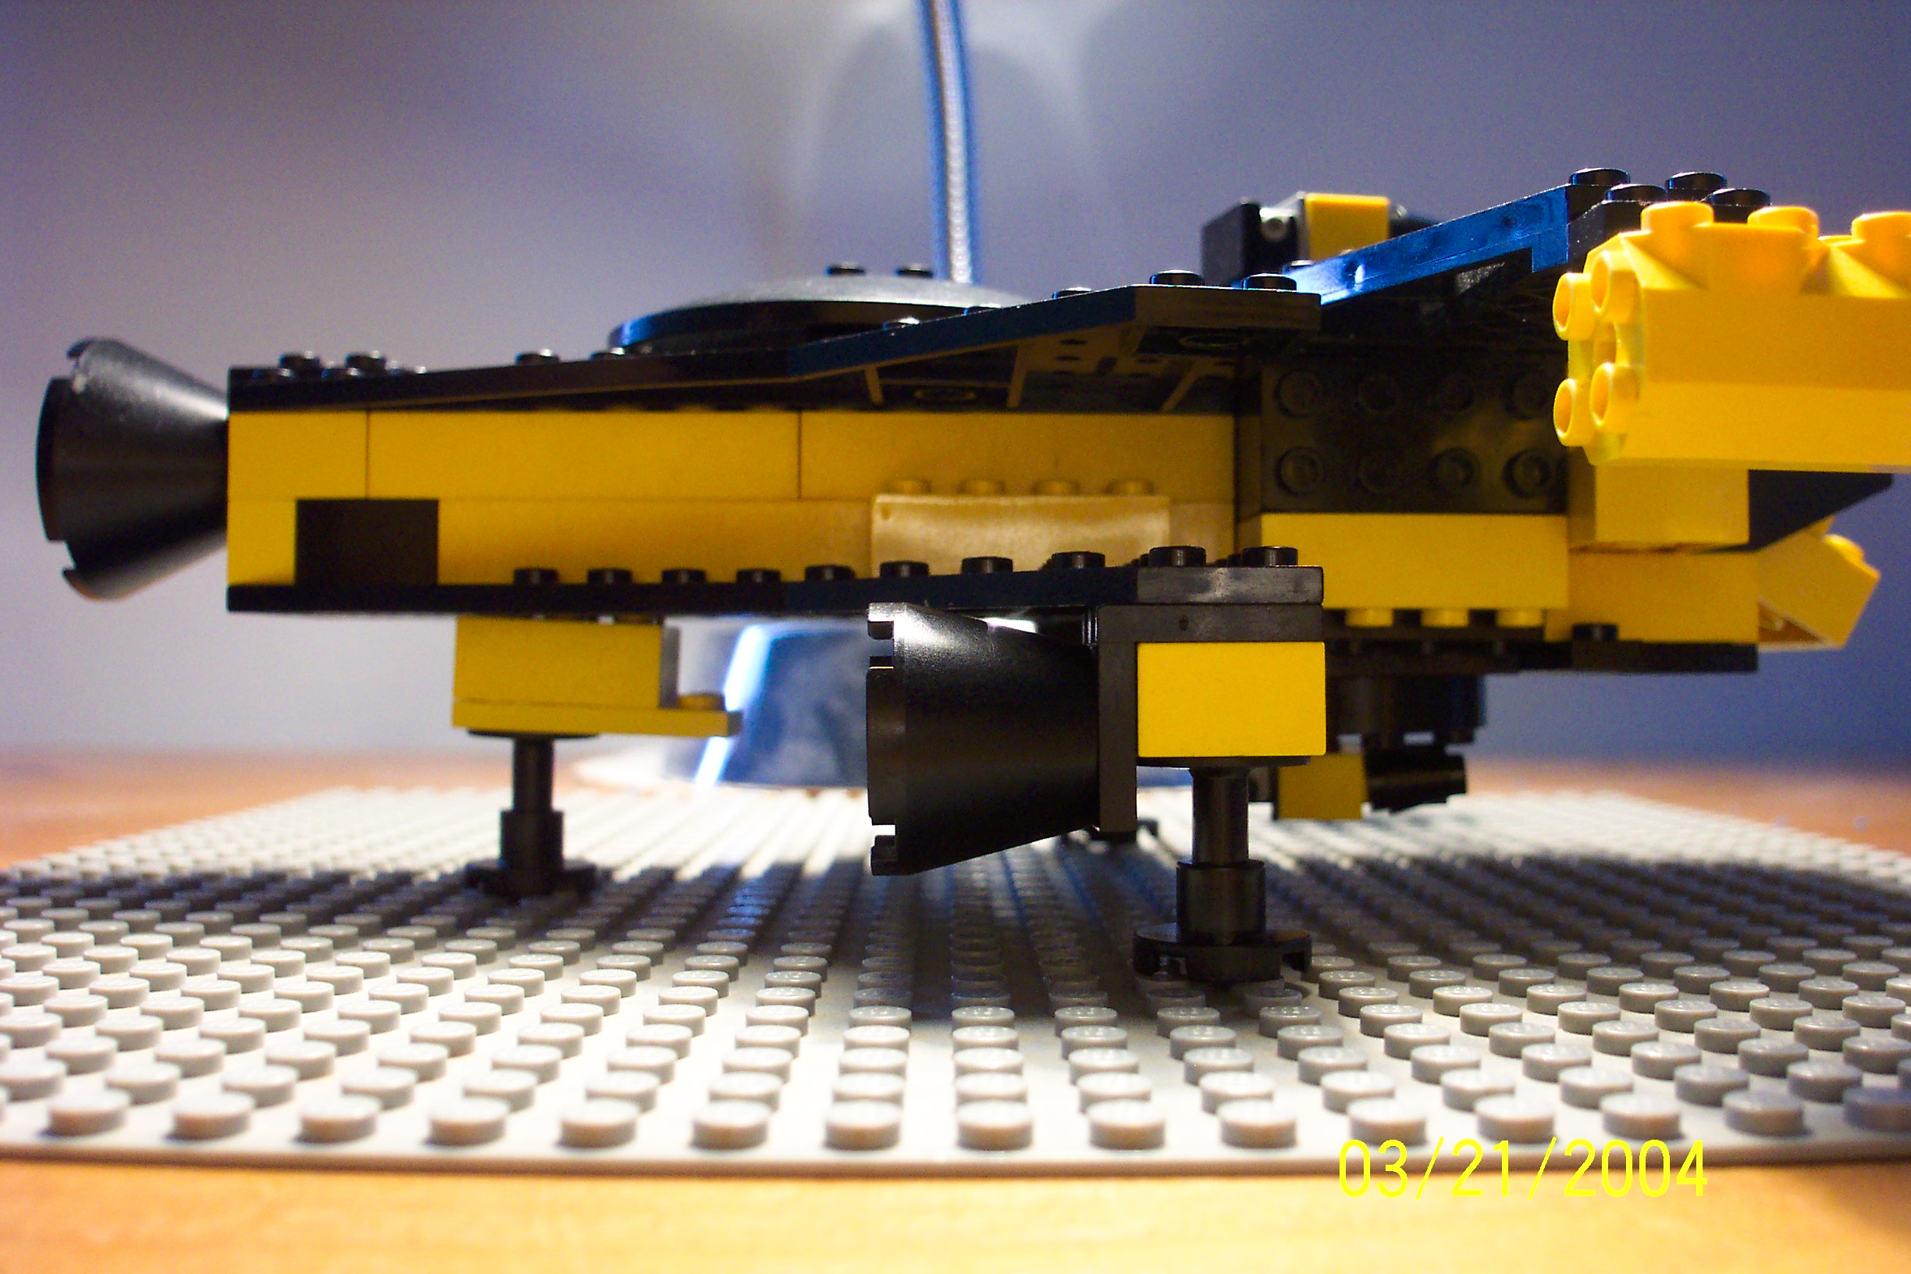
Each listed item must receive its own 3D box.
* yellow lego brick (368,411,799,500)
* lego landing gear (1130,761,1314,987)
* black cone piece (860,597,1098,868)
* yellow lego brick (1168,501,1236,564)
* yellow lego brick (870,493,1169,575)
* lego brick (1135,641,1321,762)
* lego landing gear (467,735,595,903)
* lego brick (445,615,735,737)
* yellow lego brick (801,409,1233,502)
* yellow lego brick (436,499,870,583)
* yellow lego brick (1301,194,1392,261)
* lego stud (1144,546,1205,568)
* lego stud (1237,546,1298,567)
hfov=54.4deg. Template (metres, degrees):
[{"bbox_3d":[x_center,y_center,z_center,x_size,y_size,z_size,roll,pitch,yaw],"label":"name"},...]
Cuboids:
[{"bbox_3d":[-0.041,-0.020,0.210,0.048,0.010,0.010,0,-1,-1],"label":"yellow lego brick"},{"bbox_3d":[0.024,0.021,0.166,0.016,0.019,0.016,0,-1,-1],"label":"lego landing gear"},{"bbox_3d":[0.003,0.009,0.166,0.019,0.024,0.024,0,-1,-1],"label":"black cone piece"},{"bbox_3d":[0.027,-0.010,0.210,0.008,0.010,0.008,0,-1,-1],"label":"yellow lego brick"},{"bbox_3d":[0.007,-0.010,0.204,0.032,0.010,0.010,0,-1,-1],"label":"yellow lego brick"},{"bbox_3d":[0.023,0.005,0.165,0.016,0.010,0.016,0,-1,-1],"label":"lego brick"},{"bbox_3d":[-0.050,0.020,0.220,0.016,0.019,0.016,0,-1,-1],"label":"lego landing gear"},{"bbox_3d":[-0.042,0.004,0.224,0.032,0.013,0.016,3,0,-2],"label":"lego brick"},{"bbox_3d":[0.007,-0.020,0.209,0.048,0.010,0.008,0,-1,-1],"label":"yellow lego brick"},{"bbox_3d":[-0.033,-0.010,0.209,0.048,0.010,0.008,0,-1,-1],"label":"yellow lego brick"},{"bbox_3d":[0.043,-0.045,0.213,0.010,0.009,0.009,0,-1,-13],"label":"yellow lego brick"},{"bbox_3d":[0.019,-0.007,0.161,0.005,0.002,0.005,0,-1,-1],"label":"lego stud"},{"bbox_3d":[0.027,-0.007,0.161,0.005,0.002,0.005,0,-1,-1],"label":"lego stud"}]

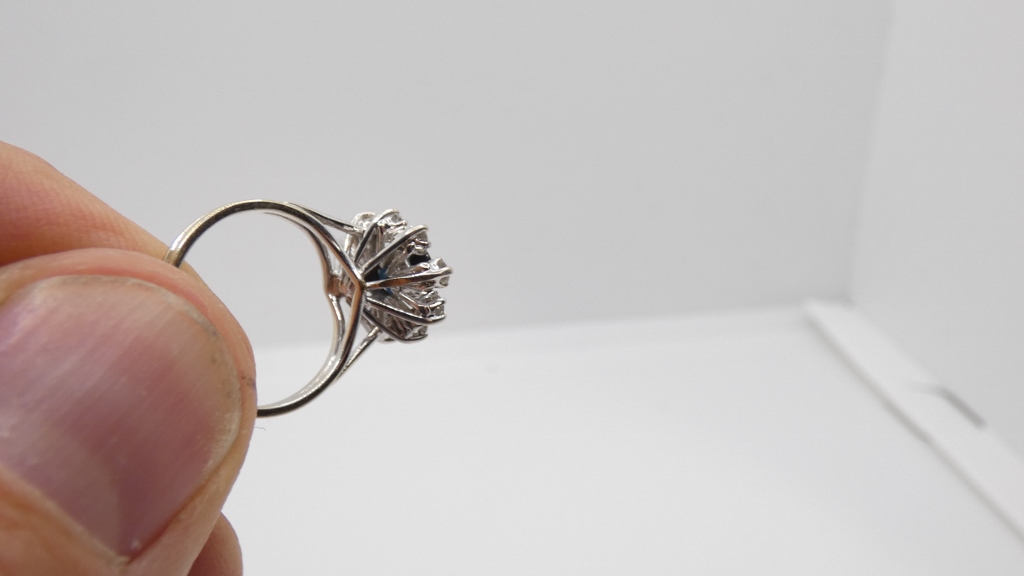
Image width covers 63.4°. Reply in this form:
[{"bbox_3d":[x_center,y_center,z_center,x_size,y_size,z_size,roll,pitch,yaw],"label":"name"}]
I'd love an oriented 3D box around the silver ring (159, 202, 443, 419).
[{"bbox_3d":[-0.020,0.001,0.074,0.014,0.019,0.025,2,14,45],"label":"silver ring"}]

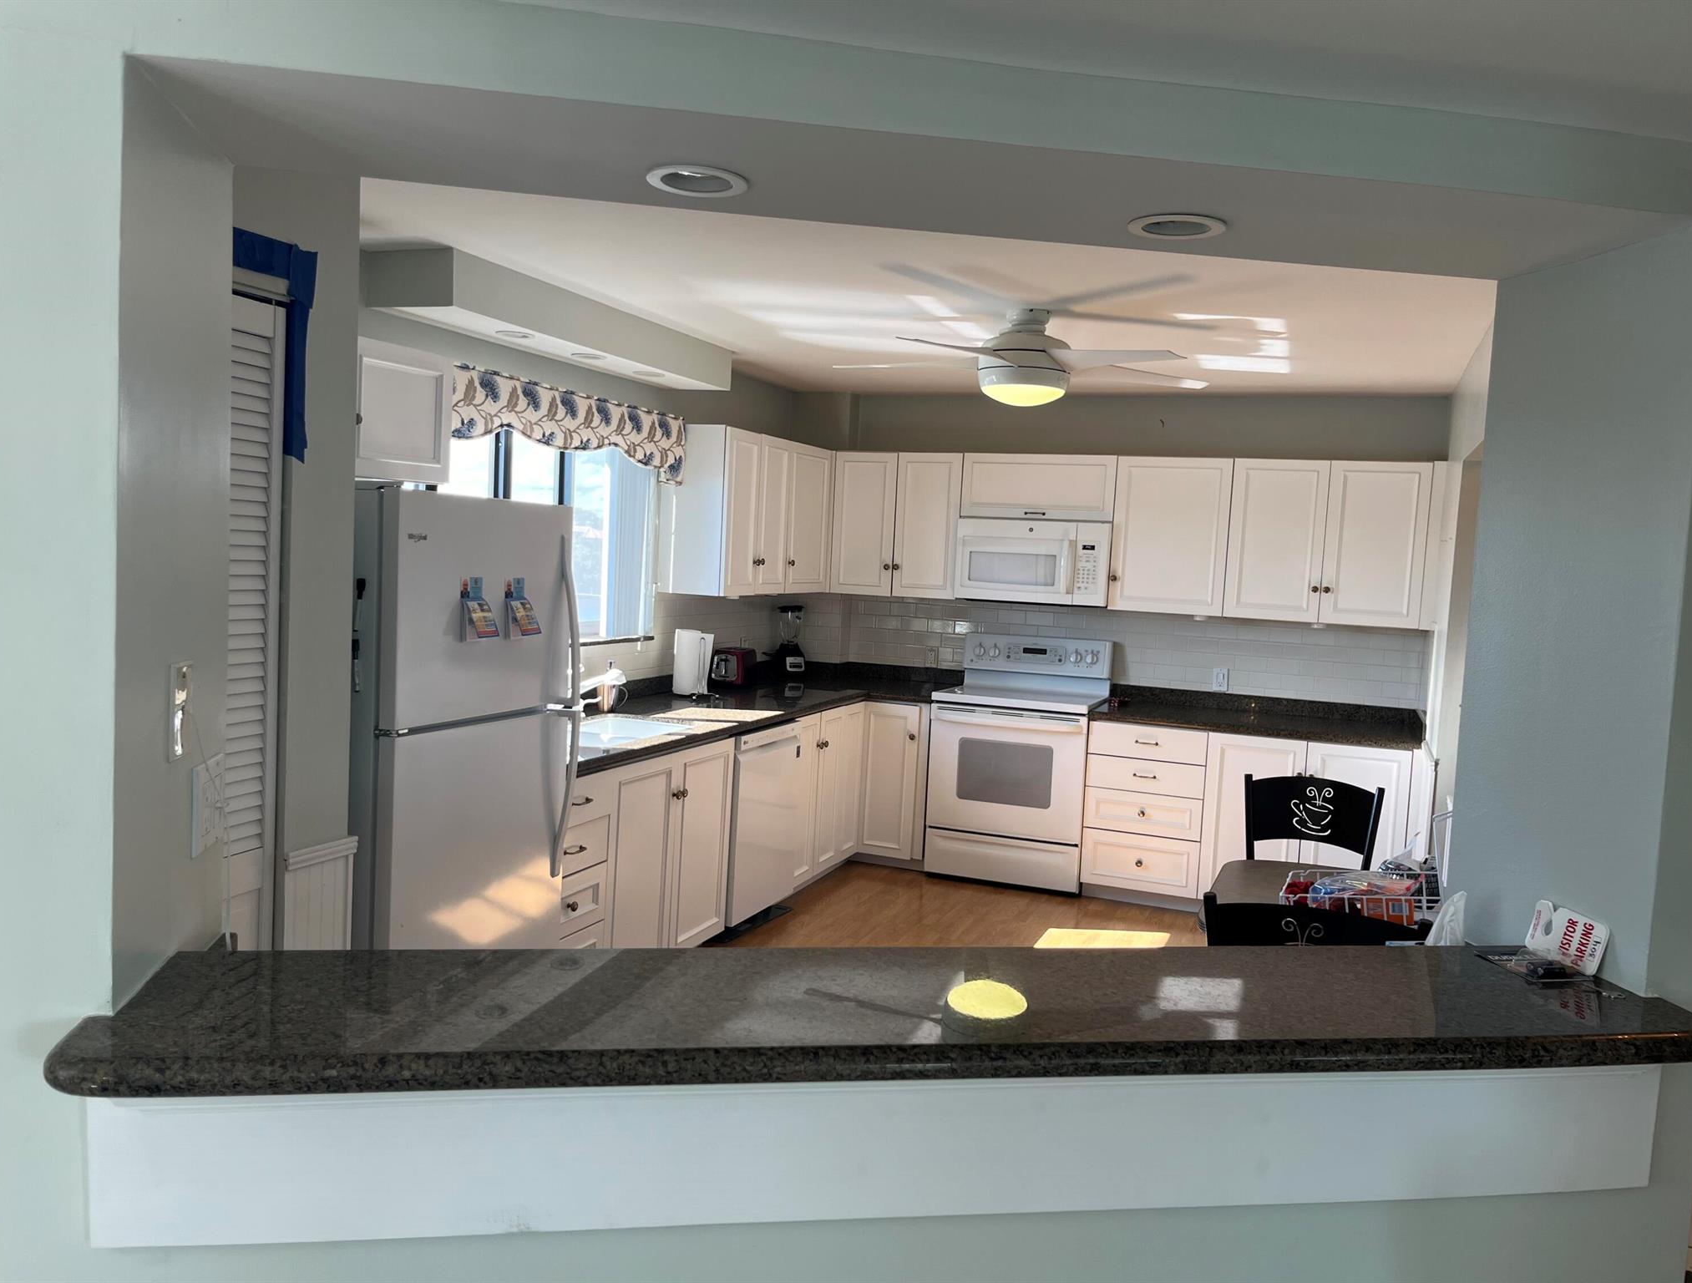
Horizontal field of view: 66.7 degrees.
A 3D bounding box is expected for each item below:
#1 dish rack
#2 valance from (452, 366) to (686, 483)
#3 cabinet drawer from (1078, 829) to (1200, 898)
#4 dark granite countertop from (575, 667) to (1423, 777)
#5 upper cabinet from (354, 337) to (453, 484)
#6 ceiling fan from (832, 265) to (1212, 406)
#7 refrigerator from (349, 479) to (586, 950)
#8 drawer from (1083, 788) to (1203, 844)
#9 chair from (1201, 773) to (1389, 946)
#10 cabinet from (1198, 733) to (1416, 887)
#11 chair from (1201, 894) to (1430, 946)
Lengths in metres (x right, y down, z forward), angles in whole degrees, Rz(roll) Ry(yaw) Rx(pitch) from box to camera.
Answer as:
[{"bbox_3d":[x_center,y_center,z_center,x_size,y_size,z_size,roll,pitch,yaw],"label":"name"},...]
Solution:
[{"bbox_3d":[1.278,0.647,3.196,0.370,0.115,0.290,4,4,21],"label":"dish rack"},{"bbox_3d":[-1.060,-0.784,4.781,0.115,0.282,1.730,4,4,21],"label":"valance"},{"bbox_3d":[1.463,1.025,6.247,0.540,0.263,0.510,4,4,21],"label":"cabinet drawer"},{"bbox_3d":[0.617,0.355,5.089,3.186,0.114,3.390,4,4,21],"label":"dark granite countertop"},{"bbox_3d":[-1.488,-0.645,3.549,0.325,0.382,0.842,4,4,21],"label":"upper cabinet"},{"bbox_3d":[0.629,-0.980,4.450,1.410,0.329,1.400,4,4,21],"label":"ceiling fan"},{"bbox_3d":[-1.286,0.447,3.527,0.810,1.695,0.730,4,4,21],"label":"refrigerator"},{"bbox_3d":[1.474,0.794,6.230,0.540,0.196,0.510,4,4,21],"label":"drawer"},{"bbox_3d":[1.443,0.935,4.057,0.440,0.920,0.500,4,4,21],"label":"chair"},{"bbox_3d":[2.155,0.842,6.026,0.880,0.846,0.590,4,4,21],"label":"cabinet"},{"bbox_3d":[1.037,1.000,2.919,0.440,0.920,0.500,4,4,21],"label":"chair"}]

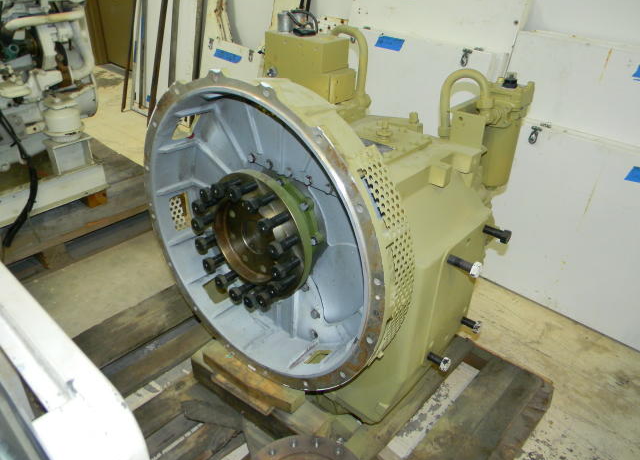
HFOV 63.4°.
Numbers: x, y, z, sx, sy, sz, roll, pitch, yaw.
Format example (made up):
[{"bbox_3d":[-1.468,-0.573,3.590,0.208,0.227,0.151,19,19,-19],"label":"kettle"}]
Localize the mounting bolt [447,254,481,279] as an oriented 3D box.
[{"bbox_3d":[0.345,0.085,1.239,0.084,0.036,0.036,25,36,32],"label":"mounting bolt"}]

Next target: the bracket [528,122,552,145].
[{"bbox_3d":[0.825,-0.360,1.954,0.072,0.084,0.020,28,23,35],"label":"bracket"}]

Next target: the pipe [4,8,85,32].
[{"bbox_3d":[-1.050,-0.797,1.970,0.036,0.036,0.305,25,42,32],"label":"pipe"}]

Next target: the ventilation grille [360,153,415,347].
[{"bbox_3d":[0.120,0.076,0.952,0.078,0.435,0.080,16,31,37],"label":"ventilation grille"}]

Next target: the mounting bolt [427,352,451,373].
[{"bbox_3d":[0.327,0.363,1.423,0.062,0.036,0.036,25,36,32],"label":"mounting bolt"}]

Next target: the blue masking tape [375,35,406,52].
[{"bbox_3d":[0.322,-0.857,2.384,0.147,0.049,0.003,28,23,35],"label":"blue masking tape"}]

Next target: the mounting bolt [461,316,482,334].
[{"bbox_3d":[0.459,0.287,1.567,0.056,0.034,0.034,25,36,32],"label":"mounting bolt"}]

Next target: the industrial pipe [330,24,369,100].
[{"bbox_3d":[0.070,-0.377,1.180,0.030,0.155,0.115,25,36,32],"label":"industrial pipe"}]

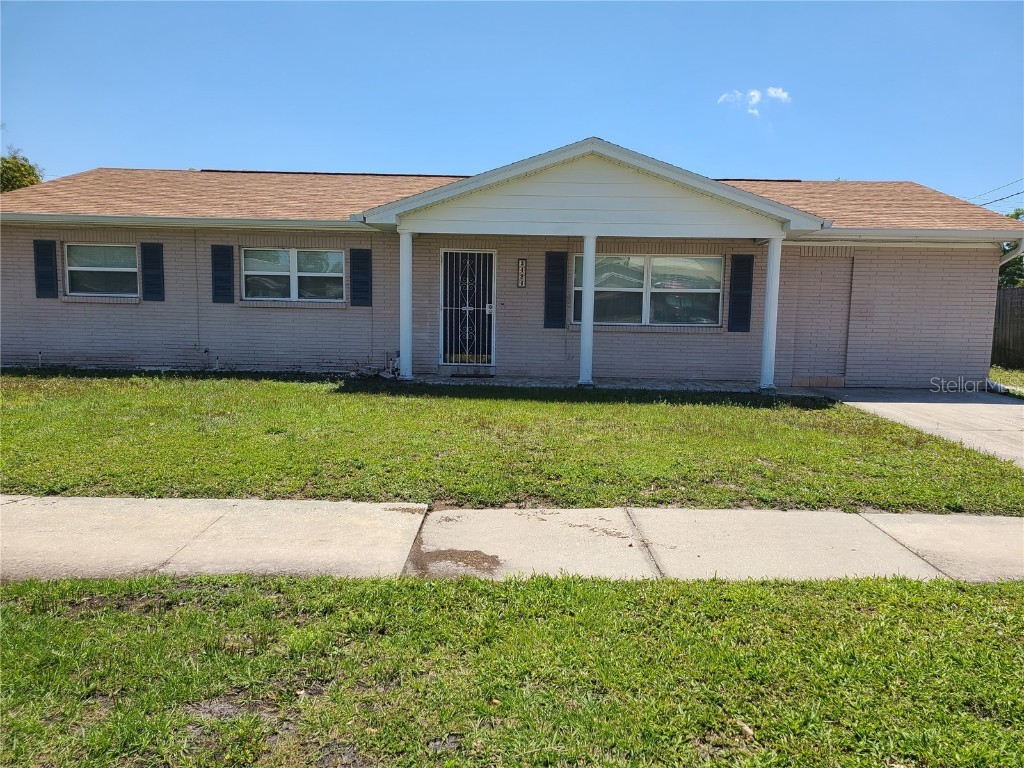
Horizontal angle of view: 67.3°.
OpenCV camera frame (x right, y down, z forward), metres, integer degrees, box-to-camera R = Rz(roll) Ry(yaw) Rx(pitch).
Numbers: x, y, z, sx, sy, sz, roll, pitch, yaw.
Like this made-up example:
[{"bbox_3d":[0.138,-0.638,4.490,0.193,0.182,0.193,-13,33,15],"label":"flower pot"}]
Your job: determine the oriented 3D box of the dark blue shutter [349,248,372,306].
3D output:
[{"bbox_3d":[-2.644,-1.864,13.482,0.377,1.000,0.040,1,7,1],"label":"dark blue shutter"}]

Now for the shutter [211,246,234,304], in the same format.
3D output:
[{"bbox_3d":[-5.074,-1.929,13.501,0.378,1.001,0.040,1,7,1],"label":"shutter"}]

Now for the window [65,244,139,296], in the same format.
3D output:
[{"bbox_3d":[-7.261,-2.017,13.660,1.283,0.900,0.100,1,7,1],"label":"window"}]

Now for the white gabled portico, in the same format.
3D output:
[{"bbox_3d":[1.231,-1.919,12.647,7.250,3.880,1.650,1,7,1],"label":"white gabled portico"}]

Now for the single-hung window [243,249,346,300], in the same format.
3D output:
[{"bbox_3d":[-3.859,-1.930,13.632,1.822,0.897,0.100,1,7,1],"label":"single-hung window"}]

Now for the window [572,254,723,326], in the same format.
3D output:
[{"bbox_3d":[2.392,-1.649,13.596,2.637,1.206,0.100,1,7,1],"label":"window"}]

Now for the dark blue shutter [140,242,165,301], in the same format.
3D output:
[{"bbox_3d":[-6.305,-1.967,13.510,0.378,1.001,0.040,1,7,1],"label":"dark blue shutter"}]

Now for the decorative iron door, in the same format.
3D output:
[{"bbox_3d":[-0.777,-1.340,13.547,0.985,2.041,0.080,1,7,1],"label":"decorative iron door"}]

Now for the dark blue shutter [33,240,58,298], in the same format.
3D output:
[{"bbox_3d":[-8.196,-2.015,13.526,0.379,1.000,0.040,1,7,1],"label":"dark blue shutter"}]

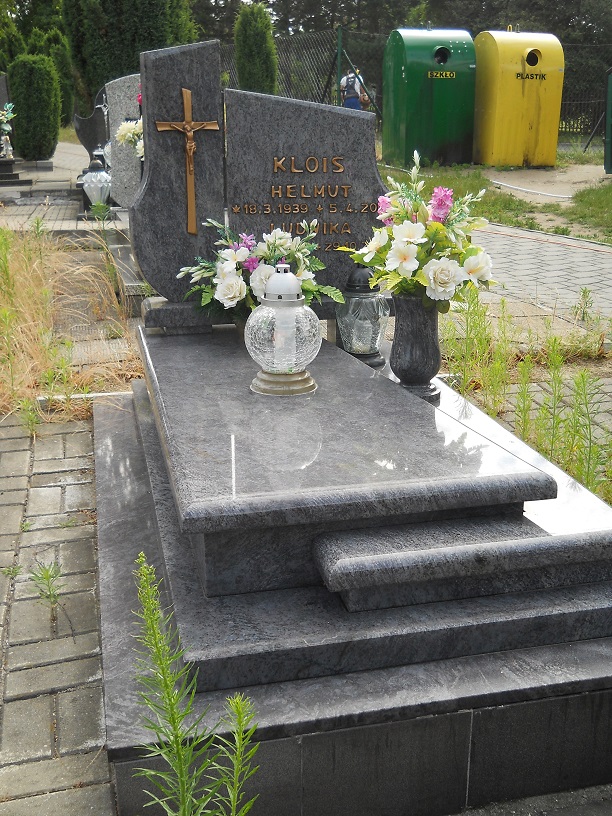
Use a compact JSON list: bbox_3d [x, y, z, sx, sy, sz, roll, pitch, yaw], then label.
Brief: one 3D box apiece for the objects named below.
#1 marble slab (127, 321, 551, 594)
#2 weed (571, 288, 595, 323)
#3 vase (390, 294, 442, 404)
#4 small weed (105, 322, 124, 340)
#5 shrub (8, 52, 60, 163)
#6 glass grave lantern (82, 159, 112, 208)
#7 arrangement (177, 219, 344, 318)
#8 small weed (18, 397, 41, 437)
[{"bbox_3d":[-0.037,0.021,2.810,0.798,0.194,1.761,-4,18,-12],"label":"marble slab"},{"bbox_3d":[1.461,-0.548,5.097,0.133,0.177,0.110,-4,18,-12],"label":"weed"},{"bbox_3d":[0.328,-0.177,2.871,0.158,0.324,0.160,-1,17,0],"label":"vase"},{"bbox_3d":[-0.967,-0.392,4.883,0.099,0.082,0.100,-4,18,-12],"label":"small weed"},{"bbox_3d":[-4.398,-4.876,15.698,0.801,1.658,0.900,-4,18,-12],"label":"shrub"},{"bbox_3d":[-1.833,-1.960,8.512,0.263,0.451,0.270,-4,18,-12],"label":"glass grave lantern"},{"bbox_3d":[-0.150,-0.459,3.303,0.575,0.353,0.330,-4,18,-12],"label":"arrangement"},{"bbox_3d":[-0.975,0.030,3.407,0.074,0.140,0.080,-4,18,-12],"label":"small weed"}]

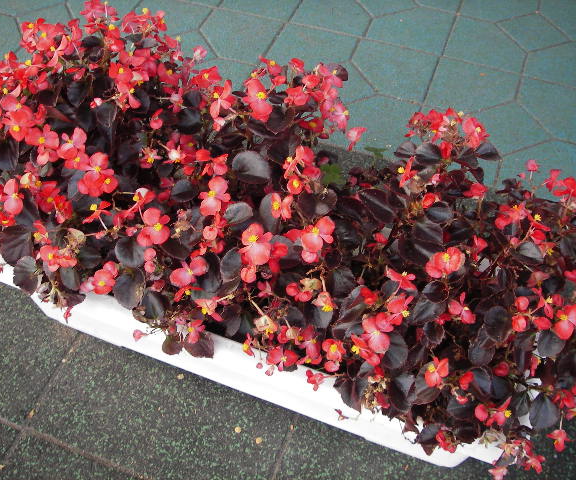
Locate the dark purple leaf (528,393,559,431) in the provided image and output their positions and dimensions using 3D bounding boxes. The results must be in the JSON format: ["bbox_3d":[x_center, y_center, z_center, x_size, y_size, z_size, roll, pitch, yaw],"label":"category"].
[{"bbox_3d":[0.343,0.230,0.943,0.036,0.012,0.049,8,73,18],"label":"dark purple leaf"}]

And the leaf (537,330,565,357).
[{"bbox_3d":[0.373,0.145,0.998,0.036,0.012,0.042,-3,69,13],"label":"leaf"}]

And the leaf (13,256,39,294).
[{"bbox_3d":[-0.411,0.056,1.100,0.037,0.012,0.061,-10,85,-19],"label":"leaf"}]

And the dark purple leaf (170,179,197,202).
[{"bbox_3d":[-0.153,-0.073,1.030,0.043,0.012,0.037,3,60,-2],"label":"dark purple leaf"}]

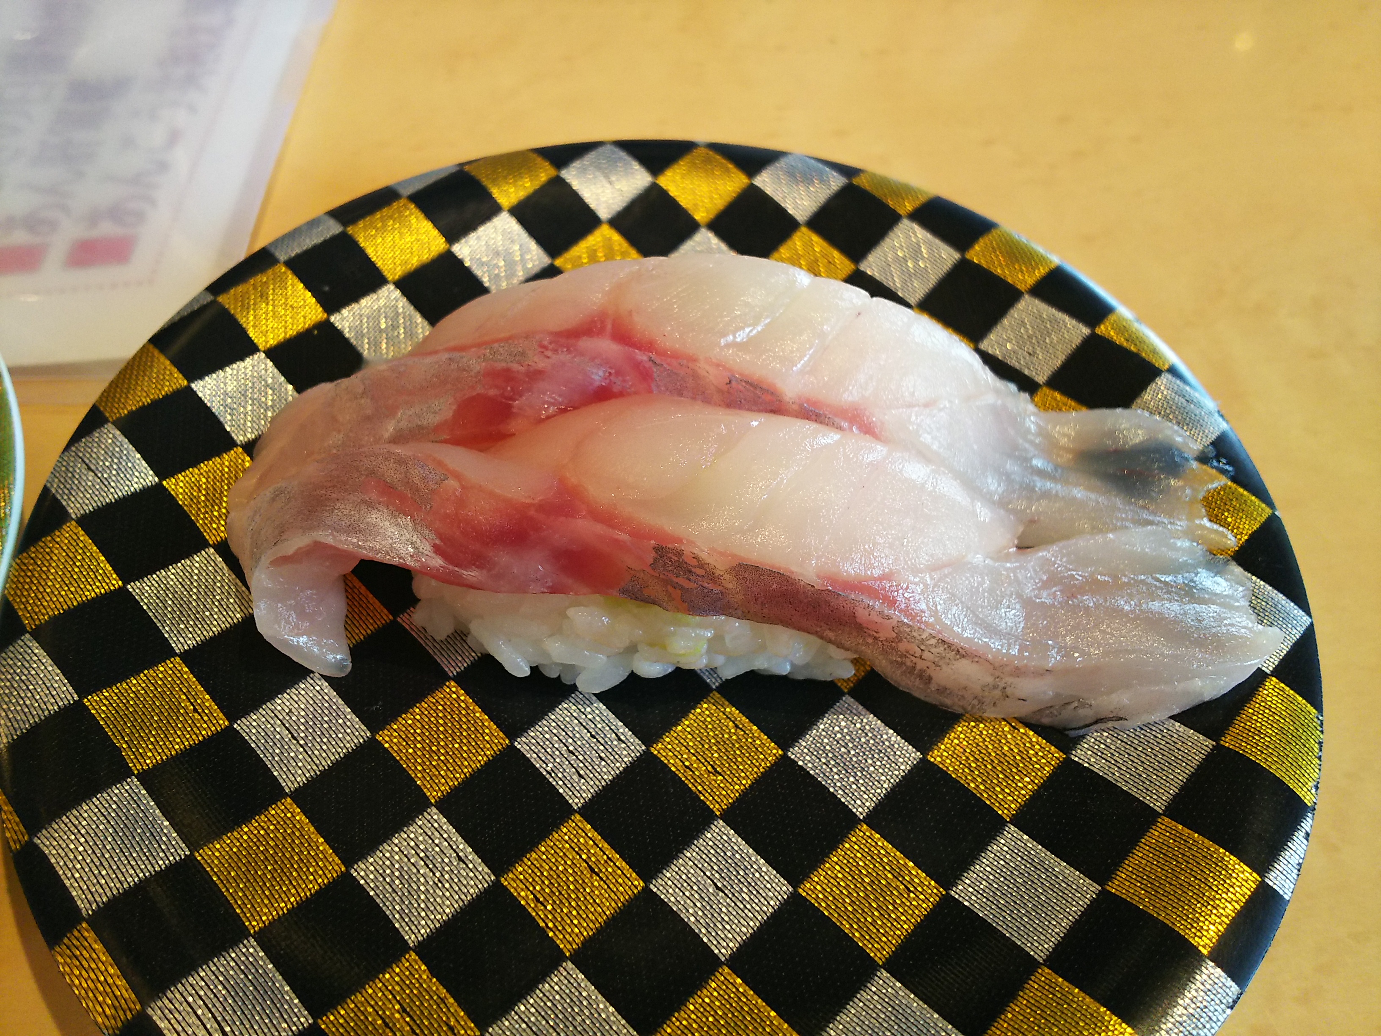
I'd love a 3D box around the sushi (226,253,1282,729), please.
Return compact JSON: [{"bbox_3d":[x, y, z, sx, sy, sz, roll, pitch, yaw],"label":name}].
[{"bbox_3d":[0.010,-0.007,0.123,0.116,0.032,0.054,5,55,0],"label":"sushi"}]

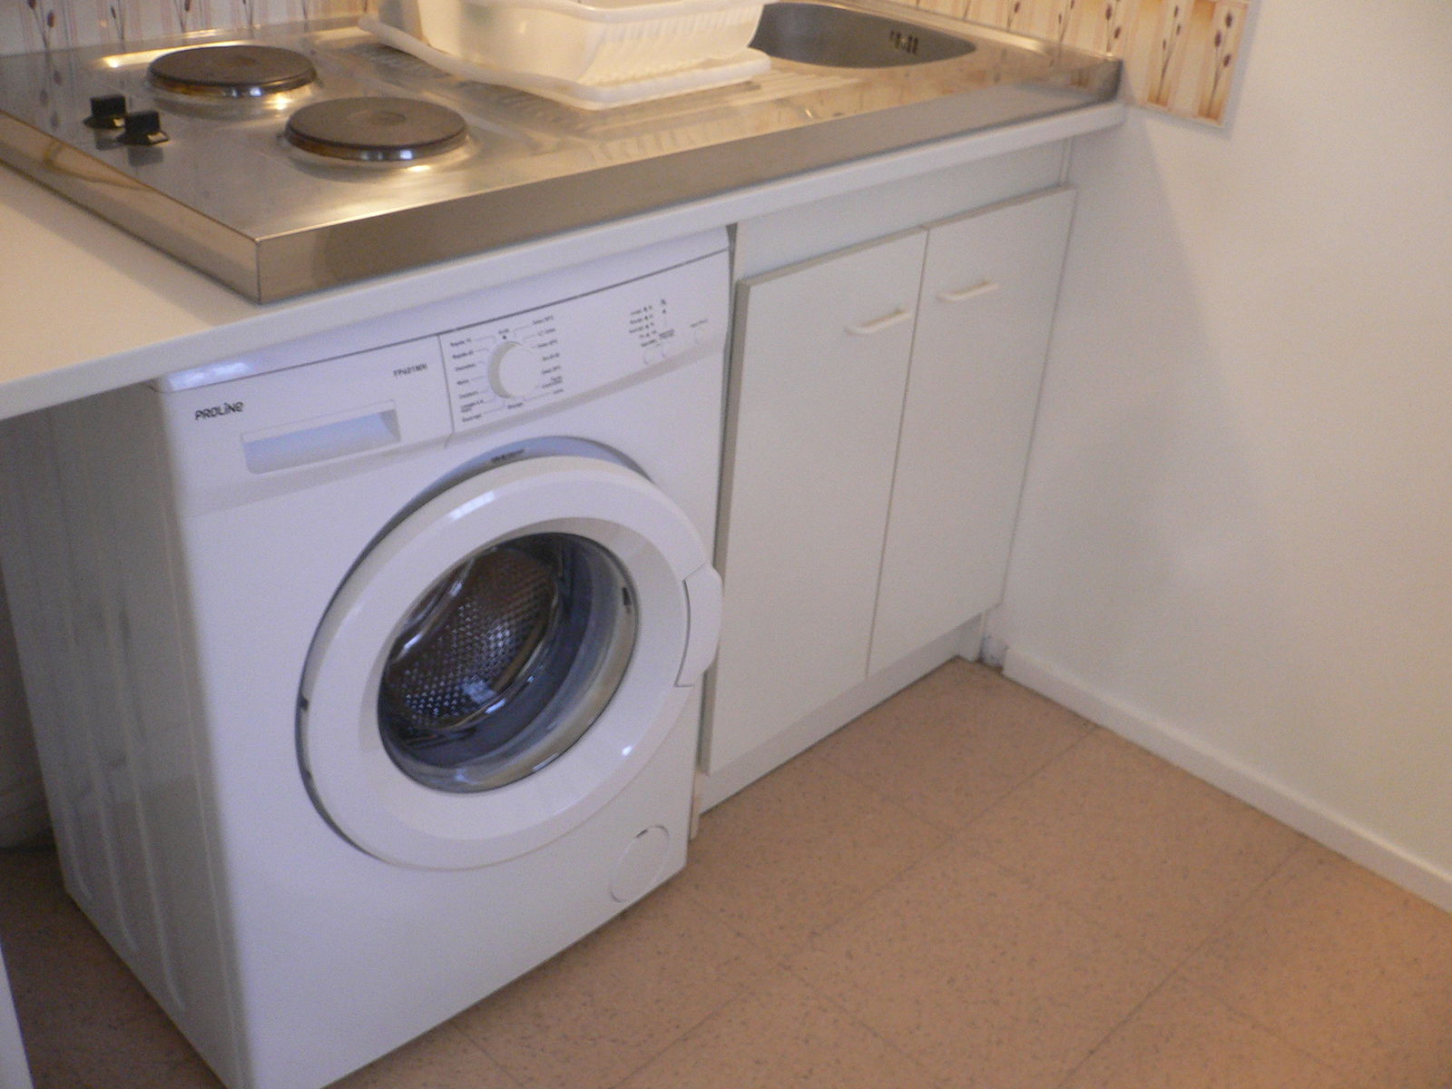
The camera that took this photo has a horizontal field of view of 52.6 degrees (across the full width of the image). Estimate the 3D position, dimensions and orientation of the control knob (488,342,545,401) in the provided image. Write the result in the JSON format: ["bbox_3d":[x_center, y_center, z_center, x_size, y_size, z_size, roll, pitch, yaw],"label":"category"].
[{"bbox_3d":[-0.185,-0.153,1.294,0.019,0.052,0.052,24,35,38],"label":"control knob"}]

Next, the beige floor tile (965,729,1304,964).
[{"bbox_3d":[0.543,0.393,1.965,0.322,0.010,0.355,29,38,35],"label":"beige floor tile"}]

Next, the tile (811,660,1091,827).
[{"bbox_3d":[0.330,0.278,2.134,0.262,0.010,0.360,29,38,35],"label":"tile"}]

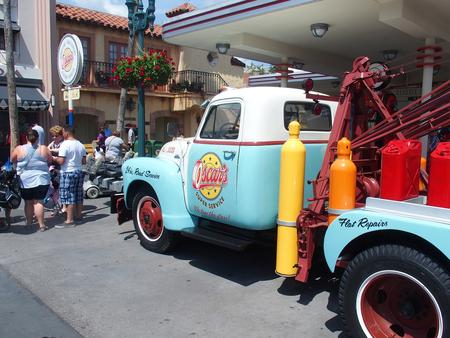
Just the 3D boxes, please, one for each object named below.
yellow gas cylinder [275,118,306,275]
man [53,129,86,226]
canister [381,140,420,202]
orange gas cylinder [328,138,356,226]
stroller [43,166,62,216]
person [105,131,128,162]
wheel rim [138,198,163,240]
[{"bbox_3d":[0.608,0.283,3.339,0.220,1.425,0.220,2,6,0],"label":"yellow gas cylinder"},{"bbox_3d":[-2.604,0.125,6.112,0.420,1.670,0.520,6,8,36],"label":"man"},{"bbox_3d":[1.473,0.004,3.033,0.345,0.465,0.170,-5,9,-43],"label":"canister"},{"bbox_3d":[0.981,0.169,3.032,0.220,0.843,0.220,6,9,43],"label":"orange gas cylinder"},{"bbox_3d":[-3.223,0.375,6.687,0.500,0.960,0.750,-2,7,-24],"label":"stroller"},{"bbox_3d":[-2.555,-0.173,8.444,0.800,1.370,0.550,-3,8,-30],"label":"person"},{"bbox_3d":[-0.959,0.661,4.886,0.590,0.590,0.170,7,9,43],"label":"wheel rim"}]

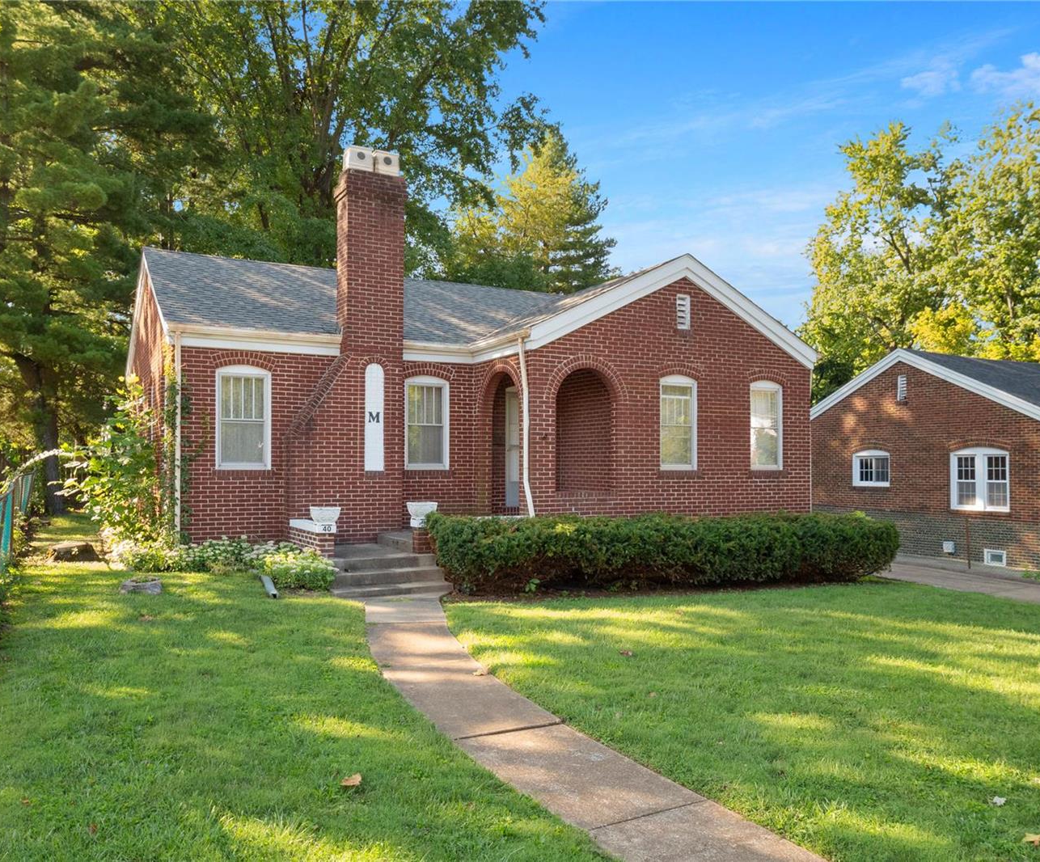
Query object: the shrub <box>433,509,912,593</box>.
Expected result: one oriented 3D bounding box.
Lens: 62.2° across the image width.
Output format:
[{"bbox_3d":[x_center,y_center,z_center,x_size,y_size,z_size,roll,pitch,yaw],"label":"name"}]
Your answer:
[{"bbox_3d":[2.664,1.794,13.240,8.600,1.070,1.200,1,-3,-28],"label":"shrub"}]

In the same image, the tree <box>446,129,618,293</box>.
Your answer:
[{"bbox_3d":[0.498,-4.254,34.233,7.000,15.300,7.000,1,-3,-28],"label":"tree"}]

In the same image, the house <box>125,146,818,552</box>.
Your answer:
[{"bbox_3d":[-1.872,-1.015,17.645,10.600,6.500,11.100,1,-3,-28],"label":"house"}]

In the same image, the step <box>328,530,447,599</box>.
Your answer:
[{"bbox_3d":[-2.135,1.824,11.931,1.750,0.620,2.500,1,-3,-28],"label":"step"}]

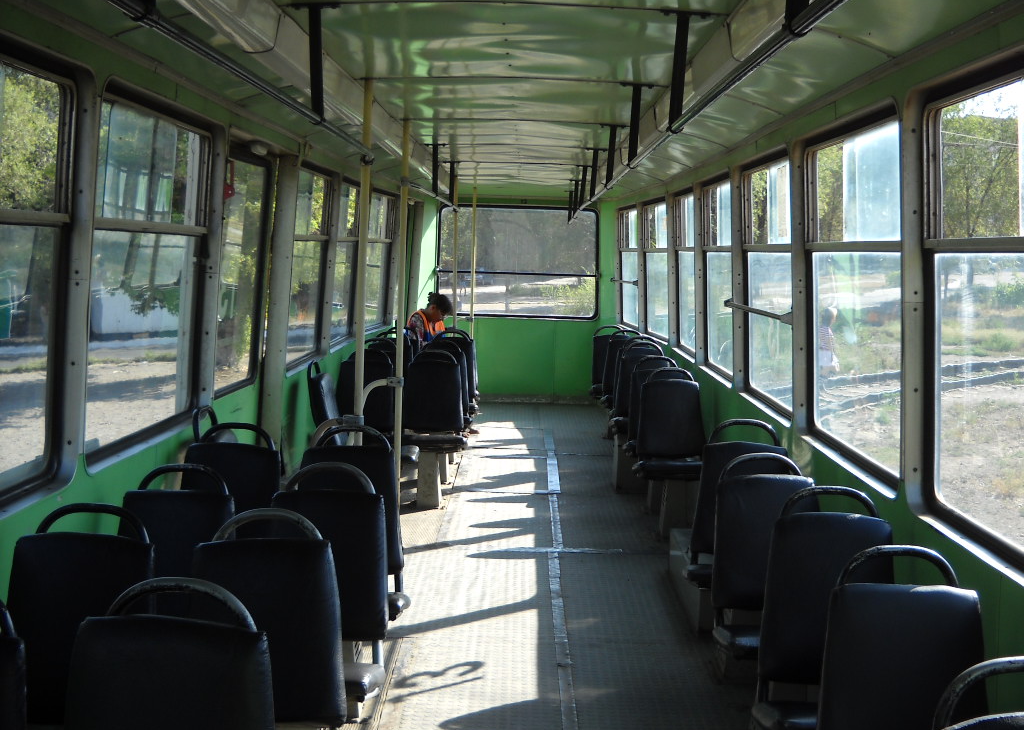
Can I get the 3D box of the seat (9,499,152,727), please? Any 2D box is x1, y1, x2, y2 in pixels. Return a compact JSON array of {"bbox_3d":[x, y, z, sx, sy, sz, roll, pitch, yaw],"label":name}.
[{"bbox_3d":[-1.073,0.701,2.837,0.427,0.670,0.513,2,5,0],"label":"seat"}]

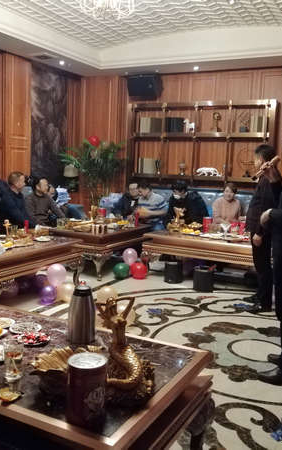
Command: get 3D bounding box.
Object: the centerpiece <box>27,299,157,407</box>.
[{"bbox_3d":[-0.185,0.423,1.733,0.400,0.330,0.260,5,7,26],"label":"centerpiece"}]

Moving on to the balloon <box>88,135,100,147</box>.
[{"bbox_3d":[-0.741,-1.318,7.300,0.185,0.190,0.185,2,7,0],"label":"balloon"}]

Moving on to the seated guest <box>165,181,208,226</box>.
[{"bbox_3d":[0.609,0.021,6.671,0.600,1.260,0.850,5,7,26],"label":"seated guest"}]

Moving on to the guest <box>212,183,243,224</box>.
[{"bbox_3d":[1.161,0.039,6.645,0.500,1.220,0.750,5,8,27],"label":"guest"}]

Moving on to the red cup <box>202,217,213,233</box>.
[{"bbox_3d":[0.923,0.008,6.407,0.138,0.210,0.138,2,7,0],"label":"red cup"}]

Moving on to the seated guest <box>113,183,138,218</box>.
[{"bbox_3d":[-0.229,-0.063,7.313,0.560,1.220,0.800,4,7,14],"label":"seated guest"}]

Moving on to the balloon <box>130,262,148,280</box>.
[{"bbox_3d":[-0.025,0.591,5.970,0.213,0.222,0.213,2,7,0],"label":"balloon"}]

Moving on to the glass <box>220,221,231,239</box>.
[{"bbox_3d":[1.050,0.073,5.749,0.130,0.200,0.130,5,7,26],"label":"glass"}]

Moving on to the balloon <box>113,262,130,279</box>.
[{"bbox_3d":[-0.249,0.588,5.980,0.205,0.215,0.205,2,7,0],"label":"balloon"}]

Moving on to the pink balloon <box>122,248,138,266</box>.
[{"bbox_3d":[-0.154,0.443,6.280,0.205,0.245,0.205,2,7,0],"label":"pink balloon"}]

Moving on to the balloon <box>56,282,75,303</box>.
[{"bbox_3d":[-0.788,0.704,4.884,0.200,0.210,0.200,2,7,0],"label":"balloon"}]

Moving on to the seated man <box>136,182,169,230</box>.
[{"bbox_3d":[0.185,-0.005,6.940,0.800,1.220,0.560,-4,9,-41],"label":"seated man"}]

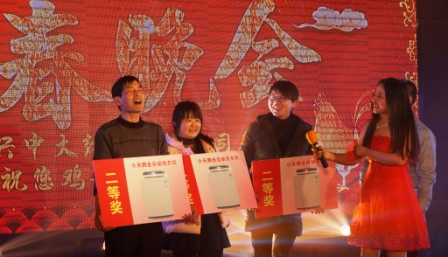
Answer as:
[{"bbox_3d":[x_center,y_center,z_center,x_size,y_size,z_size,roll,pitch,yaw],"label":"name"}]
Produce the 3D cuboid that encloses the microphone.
[{"bbox_3d":[0.604,0.135,6.250,0.068,0.250,0.068,-24,-6,0],"label":"microphone"}]

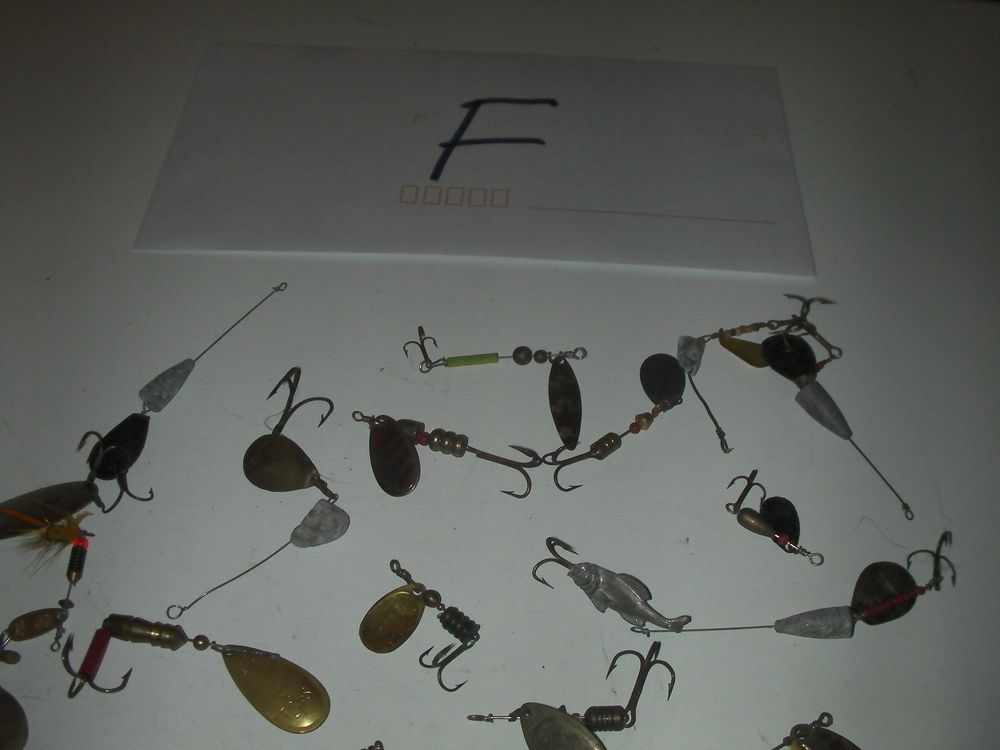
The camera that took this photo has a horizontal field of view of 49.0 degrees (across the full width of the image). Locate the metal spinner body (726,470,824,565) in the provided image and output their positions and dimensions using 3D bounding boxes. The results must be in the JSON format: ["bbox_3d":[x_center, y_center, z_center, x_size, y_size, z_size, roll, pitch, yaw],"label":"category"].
[{"bbox_3d":[0.074,0.037,0.291,0.031,0.010,0.013,31,57,22],"label":"metal spinner body"}]

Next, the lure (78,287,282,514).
[{"bbox_3d":[-0.094,-0.001,0.318,0.029,0.011,0.092,15,53,11],"label":"lure"}]

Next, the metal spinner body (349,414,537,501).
[{"bbox_3d":[-0.019,0.024,0.300,0.056,0.011,0.022,16,53,11],"label":"metal spinner body"}]

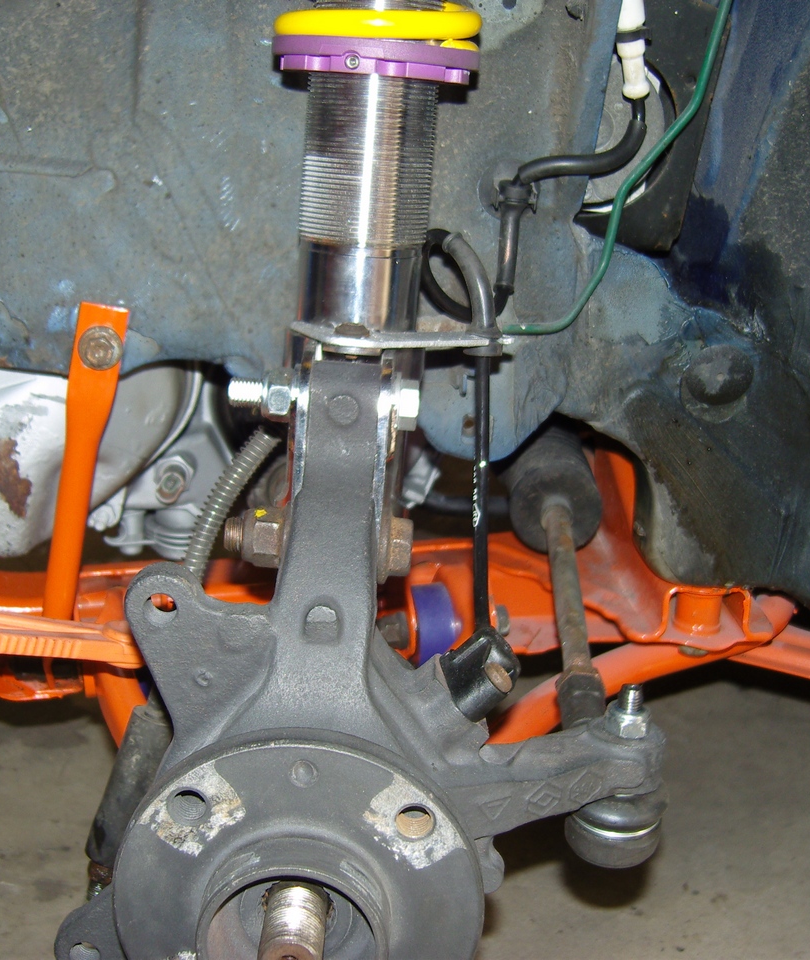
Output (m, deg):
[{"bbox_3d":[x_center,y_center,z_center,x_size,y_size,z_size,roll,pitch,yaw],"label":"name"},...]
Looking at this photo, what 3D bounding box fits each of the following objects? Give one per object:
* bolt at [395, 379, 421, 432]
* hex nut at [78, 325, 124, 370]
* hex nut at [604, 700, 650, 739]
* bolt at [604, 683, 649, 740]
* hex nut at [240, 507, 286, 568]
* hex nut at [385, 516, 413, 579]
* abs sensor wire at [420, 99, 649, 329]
[{"bbox_3d":[0.002,-0.029,0.490,0.010,0.020,0.018,5,-12,1],"label":"bolt"},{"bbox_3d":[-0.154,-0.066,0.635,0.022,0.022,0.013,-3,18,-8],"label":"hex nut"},{"bbox_3d":[0.087,0.094,0.488,0.018,0.010,0.016,8,18,17],"label":"hex nut"},{"bbox_3d":[0.087,0.090,0.486,0.018,0.021,0.016,8,18,17],"label":"bolt"},{"bbox_3d":[-0.056,0.023,0.495,0.017,0.024,0.021,5,1,1],"label":"hex nut"},{"bbox_3d":[-0.002,0.026,0.495,0.011,0.024,0.021,5,-19,1],"label":"hex nut"},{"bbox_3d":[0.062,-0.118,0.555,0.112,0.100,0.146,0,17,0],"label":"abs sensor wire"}]

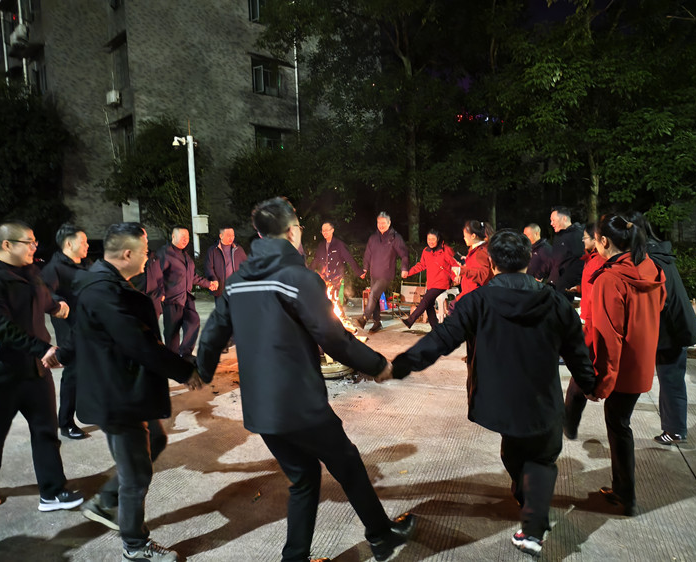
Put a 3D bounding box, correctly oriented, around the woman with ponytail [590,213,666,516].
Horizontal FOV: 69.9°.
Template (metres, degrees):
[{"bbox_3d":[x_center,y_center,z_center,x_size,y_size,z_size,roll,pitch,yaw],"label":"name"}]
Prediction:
[{"bbox_3d":[1.515,0.444,2.700,0.490,1.600,0.380,-6,7,-37],"label":"woman with ponytail"}]

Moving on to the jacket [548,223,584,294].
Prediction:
[{"bbox_3d":[2.127,-0.165,4.850,0.380,0.750,0.550,0,6,19],"label":"jacket"}]

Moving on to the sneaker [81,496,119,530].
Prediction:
[{"bbox_3d":[-1.283,1.262,2.680,0.280,0.115,0.105,26,3,-7],"label":"sneaker"}]

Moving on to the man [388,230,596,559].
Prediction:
[{"bbox_3d":[0.727,0.522,2.560,1.030,1.620,0.550,-2,6,-4],"label":"man"}]

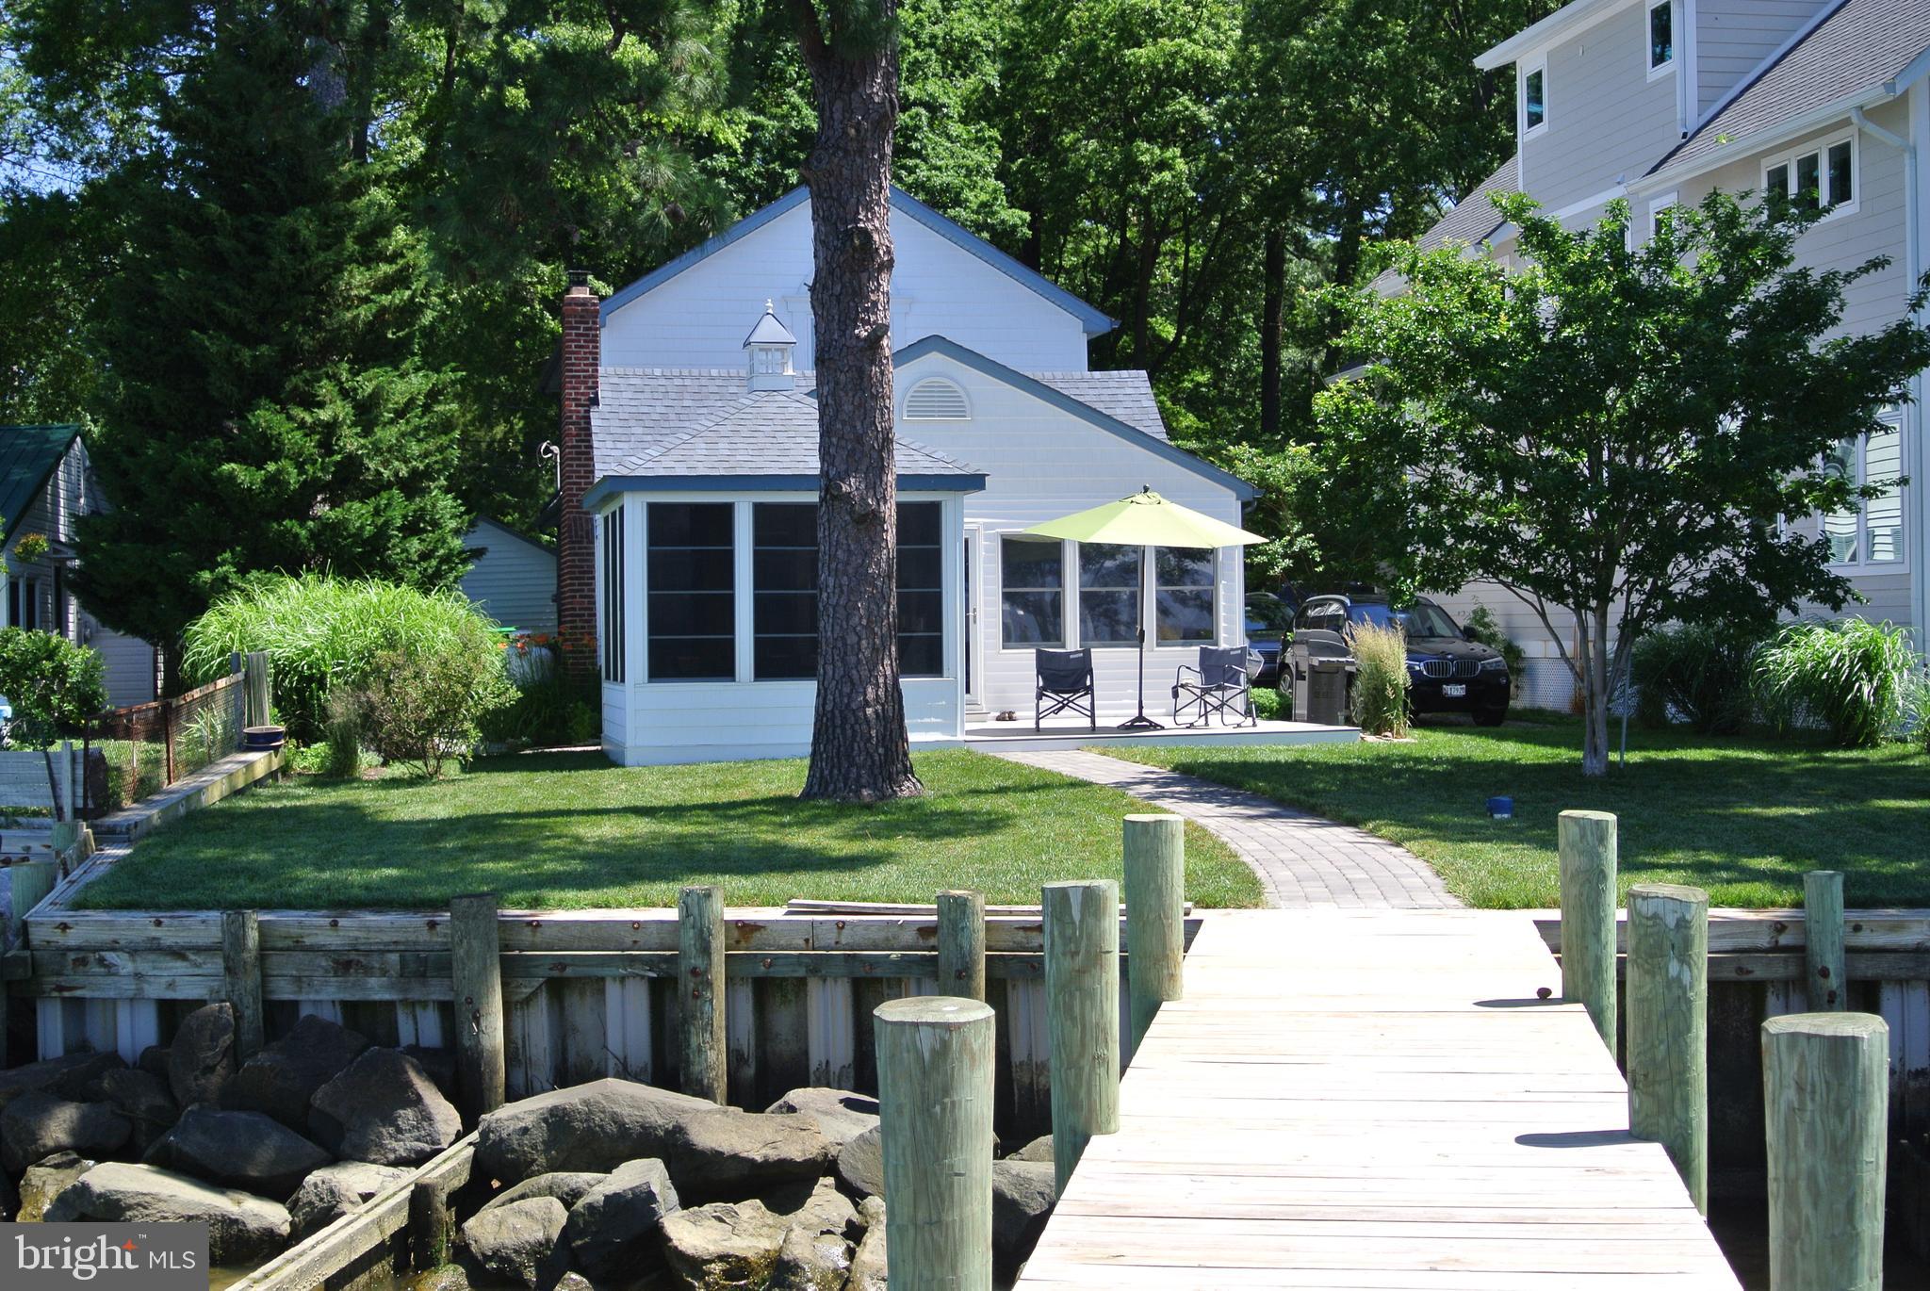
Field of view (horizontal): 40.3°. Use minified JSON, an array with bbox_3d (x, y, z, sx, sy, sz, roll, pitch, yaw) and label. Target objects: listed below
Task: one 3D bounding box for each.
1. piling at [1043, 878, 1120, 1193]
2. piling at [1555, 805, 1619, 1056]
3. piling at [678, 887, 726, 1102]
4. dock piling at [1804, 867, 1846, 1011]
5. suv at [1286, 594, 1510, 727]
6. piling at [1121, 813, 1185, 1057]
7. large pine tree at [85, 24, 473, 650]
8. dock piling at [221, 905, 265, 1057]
[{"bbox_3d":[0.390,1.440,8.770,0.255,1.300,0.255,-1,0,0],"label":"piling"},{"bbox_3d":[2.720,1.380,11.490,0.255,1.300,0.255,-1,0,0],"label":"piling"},{"bbox_3d":[-1.477,2.040,14.800,0.252,1.350,0.252,-1,0,0],"label":"piling"},{"bbox_3d":[4.617,1.795,14.130,0.212,1.150,0.212,-1,0,0],"label":"dock piling"},{"bbox_3d":[5.530,0.140,34.400,1.890,1.660,4.650,-1,2,-11],"label":"suv"},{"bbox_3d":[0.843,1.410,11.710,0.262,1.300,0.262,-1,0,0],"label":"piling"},{"bbox_3d":[-9.900,-4.800,37.500,5.600,11.800,5.600,-1,0,0],"label":"large pine tree"},{"bbox_3d":[-4.142,2.050,15.100,0.213,1.050,0.213,-1,0,0],"label":"dock piling"}]

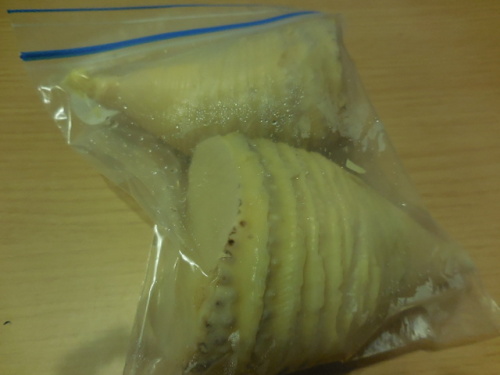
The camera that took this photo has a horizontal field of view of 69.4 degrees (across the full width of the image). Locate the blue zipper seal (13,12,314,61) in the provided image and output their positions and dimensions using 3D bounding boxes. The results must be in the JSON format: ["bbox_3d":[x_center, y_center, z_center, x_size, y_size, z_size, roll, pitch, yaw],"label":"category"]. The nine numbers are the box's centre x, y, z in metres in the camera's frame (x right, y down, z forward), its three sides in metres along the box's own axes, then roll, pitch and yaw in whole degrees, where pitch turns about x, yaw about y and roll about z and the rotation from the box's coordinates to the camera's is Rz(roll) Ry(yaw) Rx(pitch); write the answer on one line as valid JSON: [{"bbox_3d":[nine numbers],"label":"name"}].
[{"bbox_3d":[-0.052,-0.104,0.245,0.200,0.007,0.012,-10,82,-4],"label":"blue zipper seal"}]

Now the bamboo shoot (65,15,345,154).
[{"bbox_3d":[-0.033,-0.067,0.237,0.183,0.085,0.085,3,50,6],"label":"bamboo shoot"}]

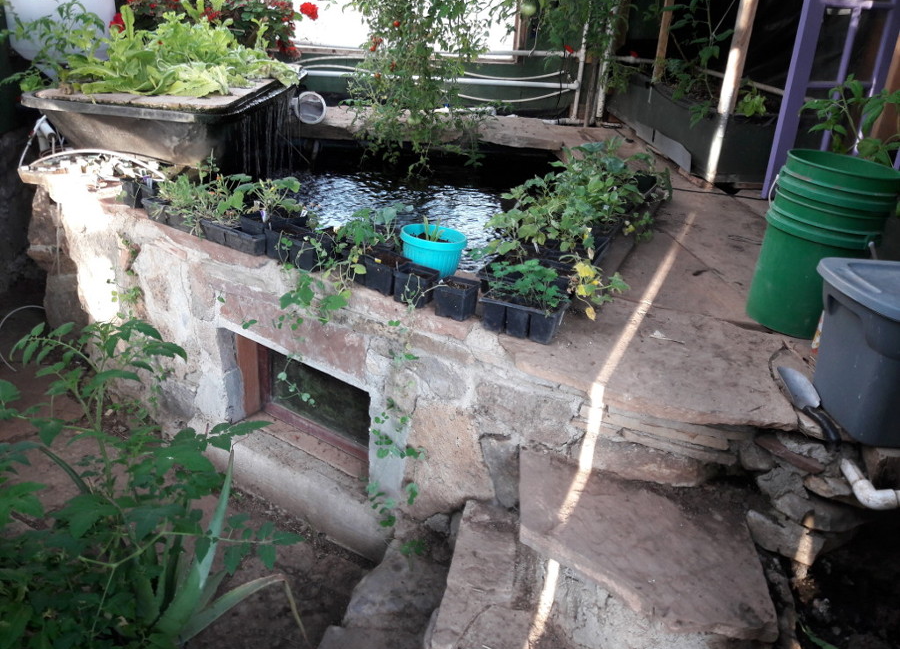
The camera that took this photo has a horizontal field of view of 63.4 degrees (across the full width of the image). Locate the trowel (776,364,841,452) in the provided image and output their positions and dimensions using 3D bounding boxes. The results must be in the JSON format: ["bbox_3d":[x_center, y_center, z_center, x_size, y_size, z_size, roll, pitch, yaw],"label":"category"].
[{"bbox_3d":[0.853,0.191,1.742,0.075,0.055,0.335,4,29,-2],"label":"trowel"}]

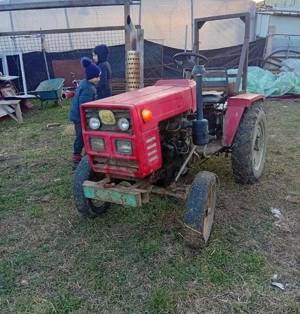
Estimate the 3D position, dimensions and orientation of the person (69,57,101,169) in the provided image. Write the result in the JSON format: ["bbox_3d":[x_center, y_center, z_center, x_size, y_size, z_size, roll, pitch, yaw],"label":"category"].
[{"bbox_3d":[-0.764,-0.461,3.648,0.360,1.290,0.360,-2,20,-8],"label":"person"}]

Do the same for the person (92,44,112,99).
[{"bbox_3d":[-0.630,-0.803,4.395,0.290,1.430,0.380,5,21,11],"label":"person"}]

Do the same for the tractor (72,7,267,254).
[{"bbox_3d":[0.346,-0.486,2.971,1.270,1.840,2.450,12,23,27],"label":"tractor"}]

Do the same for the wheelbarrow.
[{"bbox_3d":[-2.341,-1.477,7.331,0.580,0.630,1.200,0,20,-2],"label":"wheelbarrow"}]

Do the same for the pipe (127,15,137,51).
[{"bbox_3d":[-0.151,-1.024,2.576,0.060,0.290,0.120,17,26,38],"label":"pipe"}]

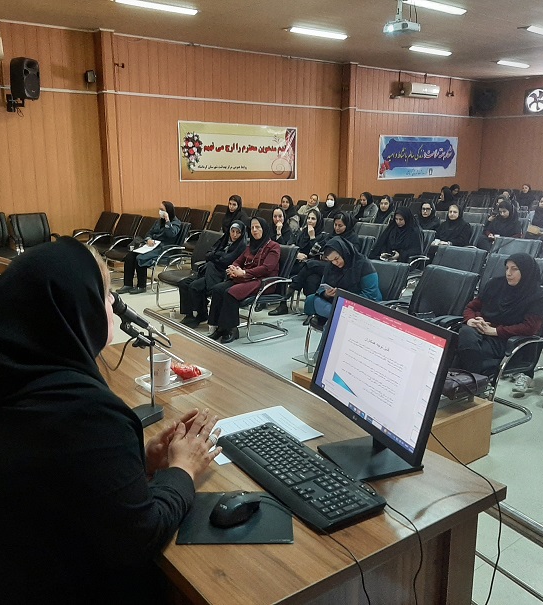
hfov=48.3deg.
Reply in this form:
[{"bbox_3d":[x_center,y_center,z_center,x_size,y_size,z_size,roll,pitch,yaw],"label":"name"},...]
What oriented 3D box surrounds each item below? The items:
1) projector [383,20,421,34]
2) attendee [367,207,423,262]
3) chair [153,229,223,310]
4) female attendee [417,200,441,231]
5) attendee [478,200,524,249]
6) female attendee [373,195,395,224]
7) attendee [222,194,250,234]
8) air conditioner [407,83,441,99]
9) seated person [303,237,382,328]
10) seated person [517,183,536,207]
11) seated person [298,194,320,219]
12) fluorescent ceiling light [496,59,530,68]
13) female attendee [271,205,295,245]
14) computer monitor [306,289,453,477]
[{"bbox_3d":[1.480,-3.128,6.900,0.260,0.110,0.320,-10,17,-37],"label":"projector"},{"bbox_3d":[1.550,-0.564,7.769,0.780,1.260,0.560,-12,19,-41],"label":"attendee"},{"bbox_3d":[-0.981,-0.371,7.409,0.680,0.970,0.600,-9,17,-33],"label":"chair"},{"bbox_3d":[1.978,-0.768,8.582,0.780,1.240,0.520,-9,17,-33],"label":"female attendee"},{"bbox_3d":[3.193,-0.844,8.825,0.820,1.220,0.500,-11,18,-39],"label":"attendee"},{"bbox_3d":[1.522,-0.975,9.407,0.780,1.240,0.520,-9,17,-33],"label":"female attendee"},{"bbox_3d":[-0.740,-0.820,8.660,0.780,1.250,0.520,-9,17,-33],"label":"attendee"},{"bbox_3d":[3.446,-4.818,13.820,0.980,0.300,0.230,-9,17,-33],"label":"air conditioner"},{"bbox_3d":[0.623,0.037,5.432,0.800,1.200,0.540,-12,19,-41],"label":"seated person"},{"bbox_3d":[5.643,-2.020,13.774,0.500,1.250,0.740,12,18,41],"label":"seated person"},{"bbox_3d":[0.645,-1.340,10.993,0.800,1.200,0.520,-10,17,-37],"label":"seated person"},{"bbox_3d":[5.420,-5.345,13.550,1.170,0.090,0.260,-10,17,-37],"label":"fluorescent ceiling light"},{"bbox_3d":[-0.111,-0.587,7.763,0.820,1.220,0.500,-12,18,-41],"label":"female attendee"},{"bbox_3d":[0.231,0.191,1.427,0.190,0.360,0.460,-6,15,-24],"label":"computer monitor"}]

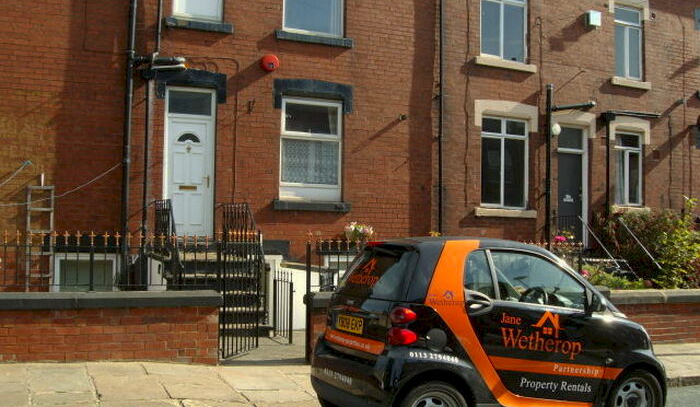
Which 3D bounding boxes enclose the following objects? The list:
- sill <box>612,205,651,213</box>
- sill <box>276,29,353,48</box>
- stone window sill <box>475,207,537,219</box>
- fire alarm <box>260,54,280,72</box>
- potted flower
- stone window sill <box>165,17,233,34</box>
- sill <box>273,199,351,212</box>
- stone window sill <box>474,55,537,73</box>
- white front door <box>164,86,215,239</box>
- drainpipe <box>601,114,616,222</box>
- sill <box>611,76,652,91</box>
[{"bbox_3d":[6.119,0.135,15.935,1.120,0.150,0.180,2,-3,-23],"label":"sill"},{"bbox_3d":[-0.657,-2.941,13.129,1.430,0.150,0.180,2,-3,-23],"label":"sill"},{"bbox_3d":[3.080,0.184,14.296,1.390,0.155,0.190,2,-3,-23],"label":"stone window sill"},{"bbox_3d":[-1.370,-2.426,12.557,0.320,0.315,0.160,2,-3,-23],"label":"fire alarm"},{"bbox_3d":[0.167,0.543,12.938,0.440,0.410,0.400,2,-3,-23],"label":"potted flower"},{"bbox_3d":[-2.554,-2.985,12.314,1.120,0.148,0.180,2,-3,-23],"label":"stone window sill"},{"bbox_3d":[-0.641,0.048,12.831,1.390,0.150,0.190,2,-3,-23],"label":"sill"},{"bbox_3d":[3.112,-2.756,14.439,1.390,0.155,0.190,2,-3,-23],"label":"stone window sill"},{"bbox_3d":[-2.690,-0.689,12.293,0.860,2.490,0.100,2,-3,-23],"label":"white front door"},{"bbox_3d":[5.410,-0.697,15.187,0.170,2.500,0.170,2,-3,-23],"label":"drainpipe"},{"bbox_3d":[6.175,-2.619,16.087,1.120,0.150,0.180,2,-3,-23],"label":"sill"}]

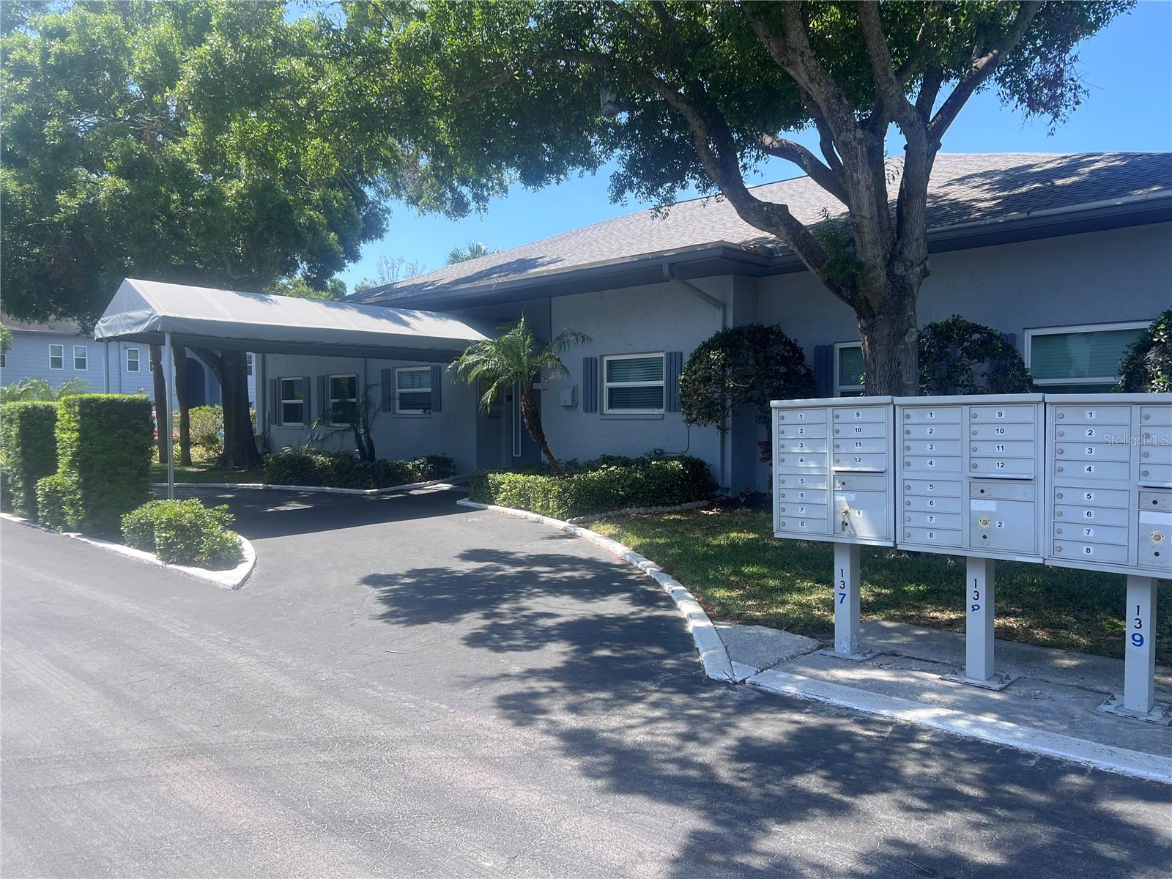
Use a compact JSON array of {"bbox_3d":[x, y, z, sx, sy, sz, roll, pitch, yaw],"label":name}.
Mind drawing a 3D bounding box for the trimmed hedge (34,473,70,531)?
[{"bbox_3d":[-6.861,0.806,11.474,0.850,0.710,0.400,1,2,45],"label":"trimmed hedge"}]

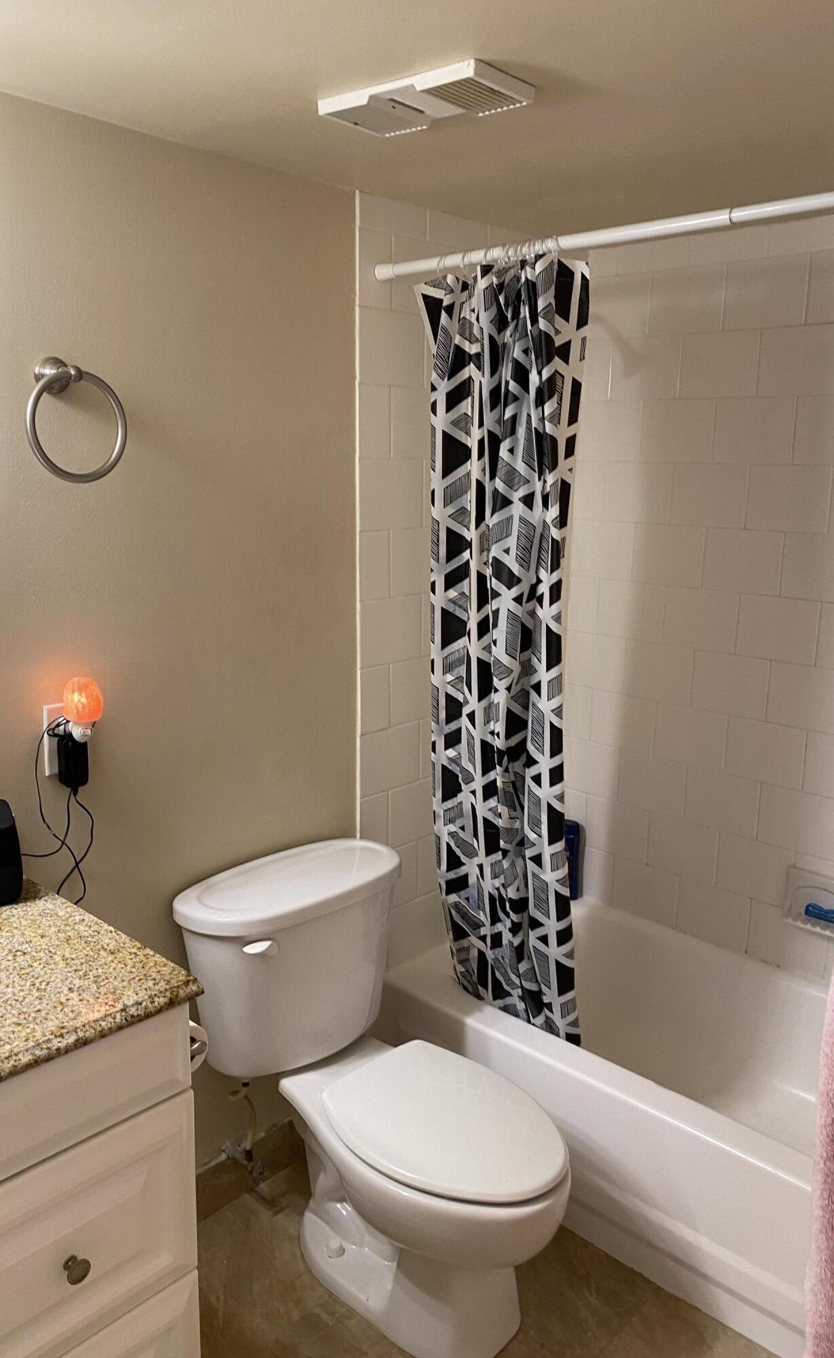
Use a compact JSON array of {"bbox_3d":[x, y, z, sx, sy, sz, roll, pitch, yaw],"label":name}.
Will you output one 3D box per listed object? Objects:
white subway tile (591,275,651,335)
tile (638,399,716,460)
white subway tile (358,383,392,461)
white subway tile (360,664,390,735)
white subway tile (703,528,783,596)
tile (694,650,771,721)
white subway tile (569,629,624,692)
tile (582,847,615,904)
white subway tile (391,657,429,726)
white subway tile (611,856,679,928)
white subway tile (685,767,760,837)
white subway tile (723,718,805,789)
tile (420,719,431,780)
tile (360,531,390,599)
[{"bbox_3d":[0.509,-0.951,2.614,0.194,0.152,0.010,12,17,41],"label":"white subway tile"},{"bbox_3d":[0.648,-0.616,2.536,0.198,0.151,0.010,12,17,41],"label":"tile"},{"bbox_3d":[-0.091,-0.553,2.199,0.010,0.151,0.090,12,17,41],"label":"white subway tile"},{"bbox_3d":[-0.098,0.046,2.327,0.008,0.152,0.094,13,17,43],"label":"white subway tile"},{"bbox_3d":[0.787,-0.284,2.464,0.198,0.151,0.009,12,17,42],"label":"white subway tile"},{"bbox_3d":[0.777,0.013,2.520,0.197,0.151,0.010,12,17,41],"label":"tile"},{"bbox_3d":[0.485,-0.050,2.783,0.197,0.151,0.010,12,17,41],"label":"white subway tile"},{"bbox_3d":[0.478,0.542,2.912,0.197,0.151,0.010,12,17,41],"label":"tile"},{"bbox_3d":[0.004,0.026,2.458,0.010,0.152,0.200,12,17,42],"label":"white subway tile"},{"bbox_3d":[0.628,0.580,2.798,0.198,0.150,0.009,12,17,42],"label":"white subway tile"},{"bbox_3d":[0.774,0.310,2.584,0.197,0.151,0.010,12,17,41],"label":"white subway tile"},{"bbox_3d":[0.863,0.183,2.525,0.200,0.152,0.010,12,17,42],"label":"white subway tile"},{"bbox_3d":[0.074,0.159,2.537,0.008,0.152,0.201,13,17,43],"label":"tile"},{"bbox_3d":[-0.094,-0.252,2.243,0.010,0.151,0.101,12,17,41],"label":"tile"}]

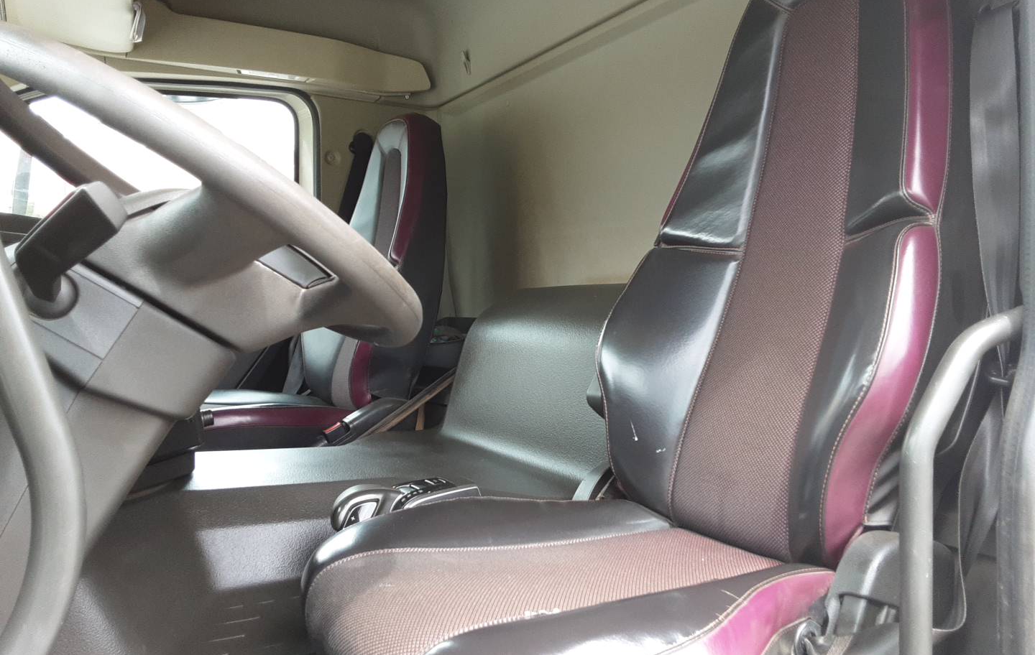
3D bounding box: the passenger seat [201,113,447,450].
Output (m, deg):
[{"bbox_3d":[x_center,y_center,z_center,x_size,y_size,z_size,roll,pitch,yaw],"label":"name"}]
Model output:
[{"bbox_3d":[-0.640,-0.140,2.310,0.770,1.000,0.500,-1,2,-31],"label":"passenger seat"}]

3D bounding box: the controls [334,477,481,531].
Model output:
[{"bbox_3d":[-0.163,0.265,1.255,0.235,0.080,0.075,-1,2,-31],"label":"controls"}]

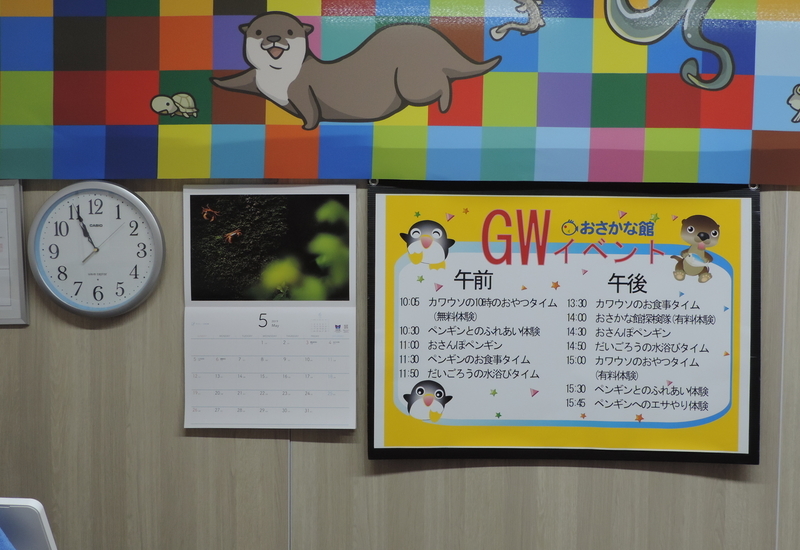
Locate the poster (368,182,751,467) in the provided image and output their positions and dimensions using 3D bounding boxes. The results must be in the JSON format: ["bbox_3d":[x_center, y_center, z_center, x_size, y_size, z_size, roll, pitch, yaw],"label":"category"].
[{"bbox_3d":[0.396,0.110,2.393,0.940,0.680,0.022,0,2,1],"label":"poster"}]

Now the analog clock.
[{"bbox_3d":[-0.736,-0.062,2.415,0.333,0.333,0.050,-1,3,1],"label":"analog clock"}]

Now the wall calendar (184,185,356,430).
[{"bbox_3d":[-0.317,0.079,2.427,0.420,0.594,0.012,0,3,1],"label":"wall calendar"}]

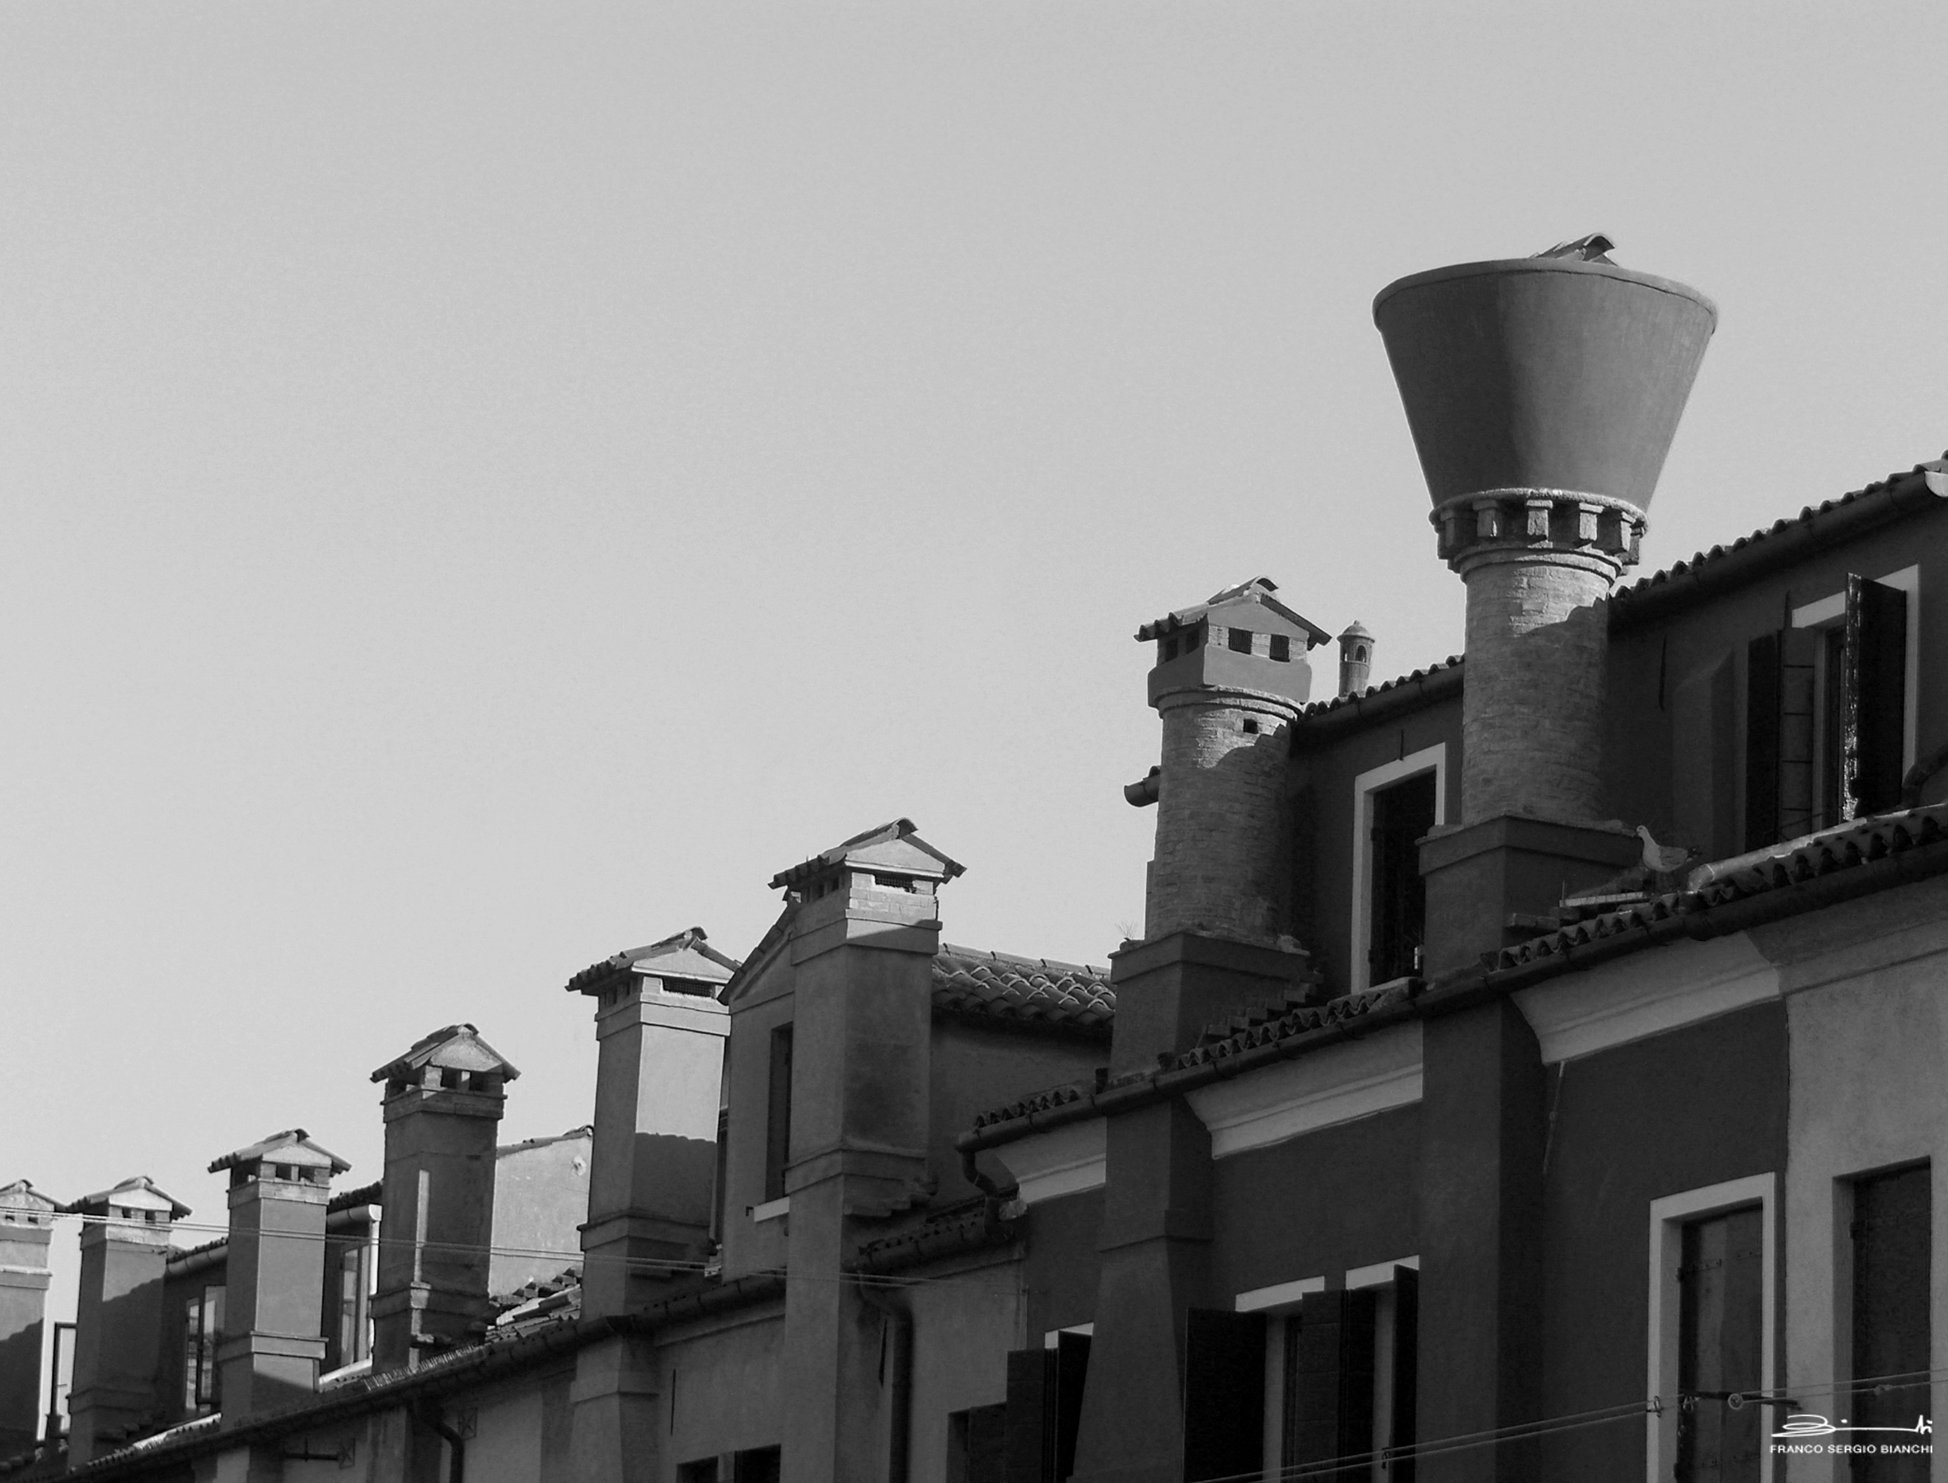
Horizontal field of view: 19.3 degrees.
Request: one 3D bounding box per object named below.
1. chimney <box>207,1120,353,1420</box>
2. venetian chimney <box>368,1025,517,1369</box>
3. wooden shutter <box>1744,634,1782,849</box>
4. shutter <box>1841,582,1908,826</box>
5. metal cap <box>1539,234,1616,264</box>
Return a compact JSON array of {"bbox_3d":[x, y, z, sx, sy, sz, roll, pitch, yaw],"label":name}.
[{"bbox_3d":[-5.623,4.300,45.840,0.869,2.274,0.953,9,-15,-24],"label":"chimney"},{"bbox_3d":[-4.004,3.428,42.655,0.854,2.512,0.973,9,-15,-24],"label":"venetian chimney"},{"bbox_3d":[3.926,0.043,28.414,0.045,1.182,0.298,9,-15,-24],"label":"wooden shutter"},{"bbox_3d":[4.327,-0.181,27.374,0.437,1.197,0.055,14,-18,-40],"label":"shutter"},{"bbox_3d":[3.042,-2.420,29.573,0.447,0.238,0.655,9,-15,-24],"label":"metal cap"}]

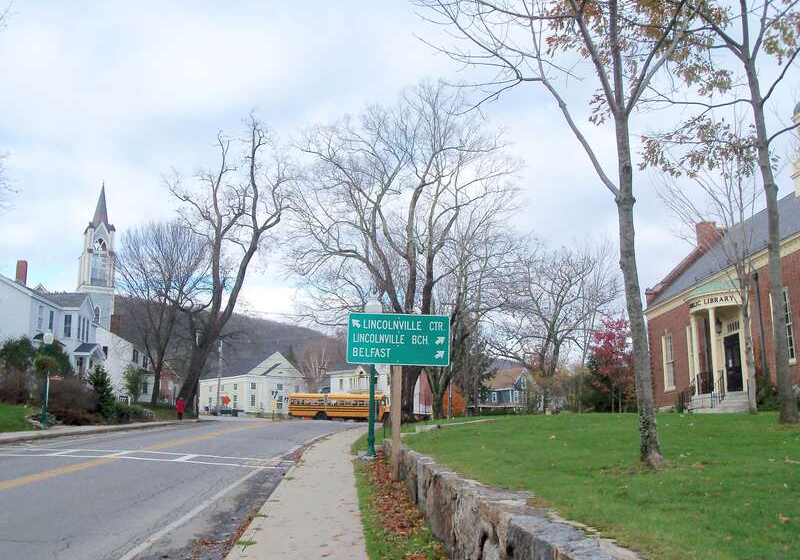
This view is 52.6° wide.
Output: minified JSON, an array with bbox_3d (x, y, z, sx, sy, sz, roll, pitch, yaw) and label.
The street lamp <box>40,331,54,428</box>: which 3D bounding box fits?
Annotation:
[{"bbox_3d":[-15.144,4.255,34.753,0.550,4.180,0.500,0,-9,0],"label":"street lamp"}]

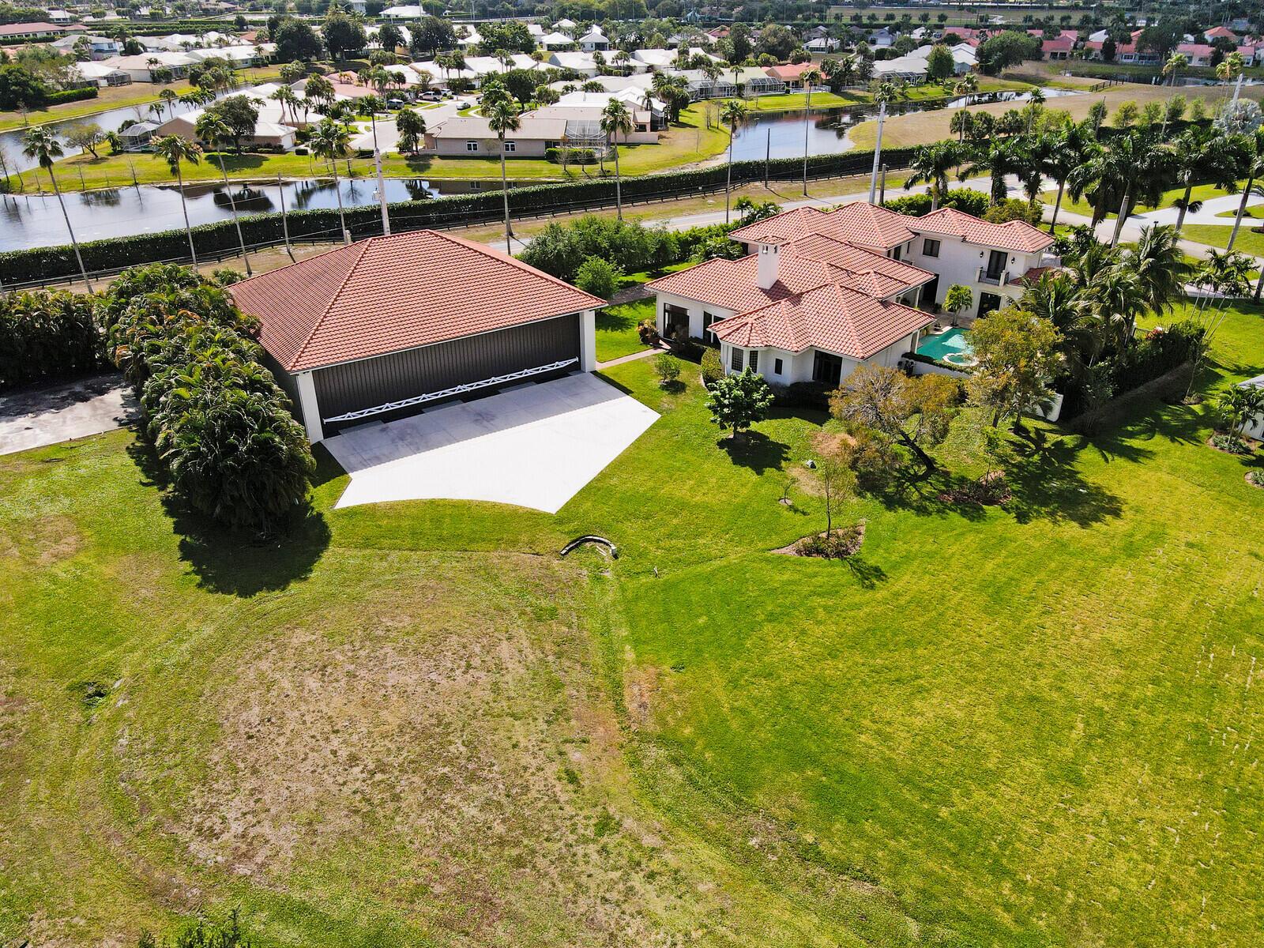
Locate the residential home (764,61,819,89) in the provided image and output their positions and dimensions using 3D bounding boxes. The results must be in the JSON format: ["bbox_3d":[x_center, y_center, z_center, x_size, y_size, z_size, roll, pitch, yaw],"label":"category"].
[{"bbox_3d":[39.300,-98.546,216.053,14.000,5.000,14.500,-8,32,-13],"label":"residential home"}]

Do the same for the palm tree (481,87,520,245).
[{"bbox_3d":[-14.161,-34.194,98.177,4.200,15.400,4.200,0,30,0],"label":"palm tree"}]

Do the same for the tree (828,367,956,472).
[{"bbox_3d":[15.790,-3.773,55.217,8.600,5.900,7.800,0,30,0],"label":"tree"}]

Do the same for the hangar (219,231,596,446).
[{"bbox_3d":[-17.160,-13.437,68.050,23.210,10.350,20.610,-18,34,-27],"label":"hangar"}]

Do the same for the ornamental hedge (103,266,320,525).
[{"bbox_3d":[-28.612,-5.882,57.812,7.300,8.100,25.000,-20,36,-30],"label":"ornamental hedge"}]

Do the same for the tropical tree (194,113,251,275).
[{"bbox_3d":[-40.066,-27.677,88.196,4.000,15.400,4.000,-1,30,0],"label":"tropical tree"}]

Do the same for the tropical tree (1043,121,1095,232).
[{"bbox_3d":[49.281,-33.337,99.799,6.200,12.000,6.200,0,30,0],"label":"tropical tree"}]

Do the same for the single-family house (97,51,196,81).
[{"bbox_3d":[-136.303,-115.620,248.372,22.000,5.600,26.000,6,31,10],"label":"single-family house"}]

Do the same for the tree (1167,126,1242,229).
[{"bbox_3d":[60.627,-30.100,93.544,7.600,12.800,7.600,0,31,0],"label":"tree"}]

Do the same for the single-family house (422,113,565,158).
[{"bbox_3d":[-22.315,-56.800,146.331,23.500,4.900,12.500,2,31,4],"label":"single-family house"}]

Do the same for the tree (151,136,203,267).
[{"bbox_3d":[-43.098,-25.249,84.528,4.900,13.800,4.900,0,30,0],"label":"tree"}]

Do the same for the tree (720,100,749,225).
[{"bbox_3d":[12.530,-40.380,110.872,3.700,13.200,3.700,0,30,0],"label":"tree"}]

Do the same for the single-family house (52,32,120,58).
[{"bbox_3d":[-182.376,-143.268,294.690,22.000,7.000,18.000,-5,31,-9],"label":"single-family house"}]

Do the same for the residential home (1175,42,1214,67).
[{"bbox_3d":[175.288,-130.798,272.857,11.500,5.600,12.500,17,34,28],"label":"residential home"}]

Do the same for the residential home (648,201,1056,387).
[{"bbox_3d":[18.565,-17.091,75.006,25.500,9.000,32.500,25,38,36],"label":"residential home"}]

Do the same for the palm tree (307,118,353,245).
[{"bbox_3d":[-30.524,-29.725,92.249,4.600,13.800,4.600,0,31,0],"label":"palm tree"}]

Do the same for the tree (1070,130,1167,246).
[{"bbox_3d":[52.152,-30.082,94.032,9.000,12.300,9.000,0,31,0],"label":"tree"}]

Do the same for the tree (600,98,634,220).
[{"bbox_3d":[-1.720,-37.403,105.130,4.000,13.700,4.000,0,31,0],"label":"tree"}]

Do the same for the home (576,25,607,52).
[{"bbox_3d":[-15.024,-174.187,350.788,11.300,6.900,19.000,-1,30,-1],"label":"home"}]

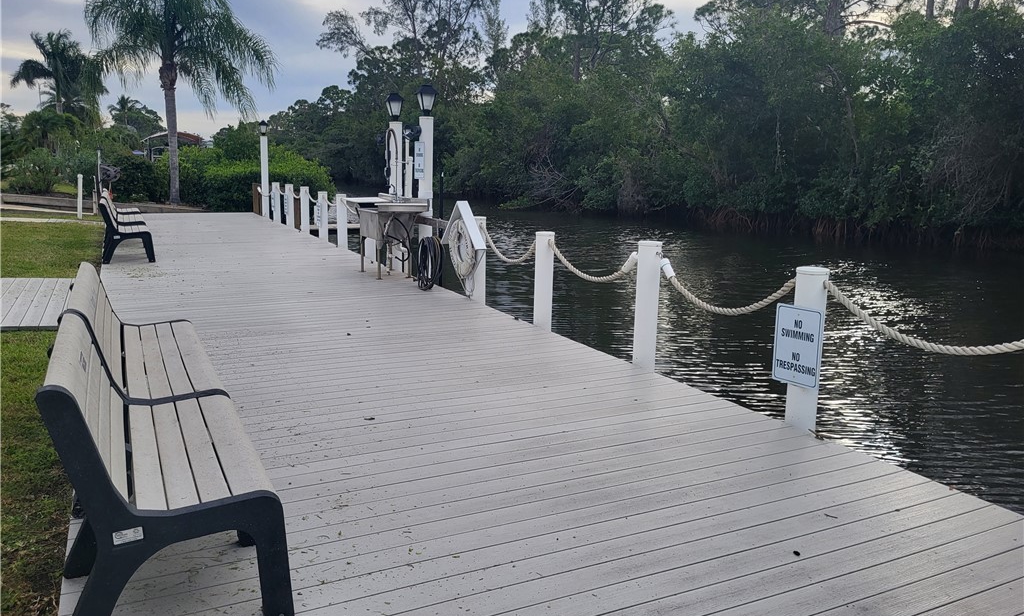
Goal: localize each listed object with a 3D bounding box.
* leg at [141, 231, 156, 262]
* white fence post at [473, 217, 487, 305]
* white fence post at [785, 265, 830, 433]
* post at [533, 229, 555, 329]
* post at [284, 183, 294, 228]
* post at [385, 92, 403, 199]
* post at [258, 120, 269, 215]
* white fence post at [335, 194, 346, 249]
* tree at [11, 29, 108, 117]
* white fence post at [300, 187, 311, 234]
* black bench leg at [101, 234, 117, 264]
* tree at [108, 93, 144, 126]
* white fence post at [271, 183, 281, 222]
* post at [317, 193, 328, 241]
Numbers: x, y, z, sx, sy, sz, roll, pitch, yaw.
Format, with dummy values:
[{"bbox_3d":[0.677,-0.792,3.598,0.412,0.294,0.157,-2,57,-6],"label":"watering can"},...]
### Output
[{"bbox_3d":[-5.316,-0.886,11.224,0.190,0.430,0.065,-5,12,-26],"label":"leg"},{"bbox_3d":[-0.357,-0.526,8.456,0.164,0.945,0.164,-4,11,-27],"label":"white fence post"},{"bbox_3d":[1.721,0.245,4.487,0.165,0.946,0.165,-4,11,-27],"label":"white fence post"},{"bbox_3d":[0.287,-0.245,6.956,0.172,0.875,0.172,-5,12,-26],"label":"post"},{"bbox_3d":[-5.040,-2.310,17.446,0.175,0.935,0.175,-5,12,-26],"label":"post"},{"bbox_3d":[-1.575,-1.699,10.448,0.240,2.400,0.240,-5,12,-26],"label":"post"},{"bbox_3d":[-6.481,-3.608,20.075,0.235,2.480,0.235,-5,12,-26],"label":"post"},{"bbox_3d":[-2.989,-1.522,13.561,0.164,0.931,0.164,-4,11,-27],"label":"white fence post"},{"bbox_3d":[-24.194,-10.792,41.312,5.200,8.190,5.200,-5,12,-29],"label":"tree"},{"bbox_3d":[-4.351,-2.067,16.196,0.167,0.952,0.167,-4,11,-27],"label":"white fence post"},{"bbox_3d":[-5.763,-0.839,11.005,0.190,0.410,0.065,-5,12,-26],"label":"black bench leg"},{"bbox_3d":[-37.180,-16.682,74.483,3.780,7.547,3.780,-4,11,-27],"label":"tree"},{"bbox_3d":[-5.789,-2.590,18.945,0.167,0.965,0.167,-4,11,-27],"label":"white fence post"},{"bbox_3d":[-3.579,-1.737,14.581,0.172,0.900,0.172,-5,12,-26],"label":"post"}]

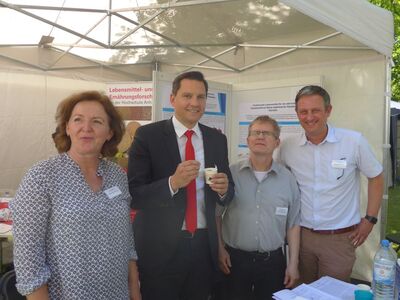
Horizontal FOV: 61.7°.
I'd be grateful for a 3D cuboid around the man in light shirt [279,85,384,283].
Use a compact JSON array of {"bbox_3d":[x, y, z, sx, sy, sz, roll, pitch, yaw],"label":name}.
[{"bbox_3d":[0.675,0.545,1.860,0.600,1.800,0.380,3,3,30],"label":"man in light shirt"}]

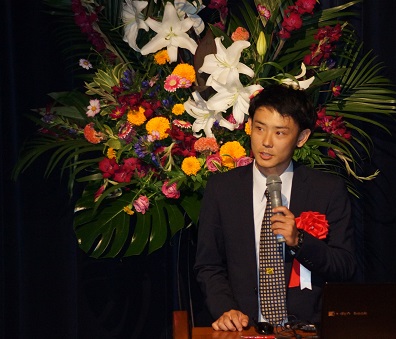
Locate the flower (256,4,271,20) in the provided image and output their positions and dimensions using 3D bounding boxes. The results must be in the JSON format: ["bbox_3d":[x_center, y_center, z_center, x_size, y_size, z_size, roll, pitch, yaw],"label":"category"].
[{"bbox_3d":[0.200,-0.475,12.800,0.045,0.048,0.027,0,2,6],"label":"flower"}]

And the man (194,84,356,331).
[{"bbox_3d":[0.220,0.624,12.030,0.500,1.730,0.380,1,2,14],"label":"man"}]

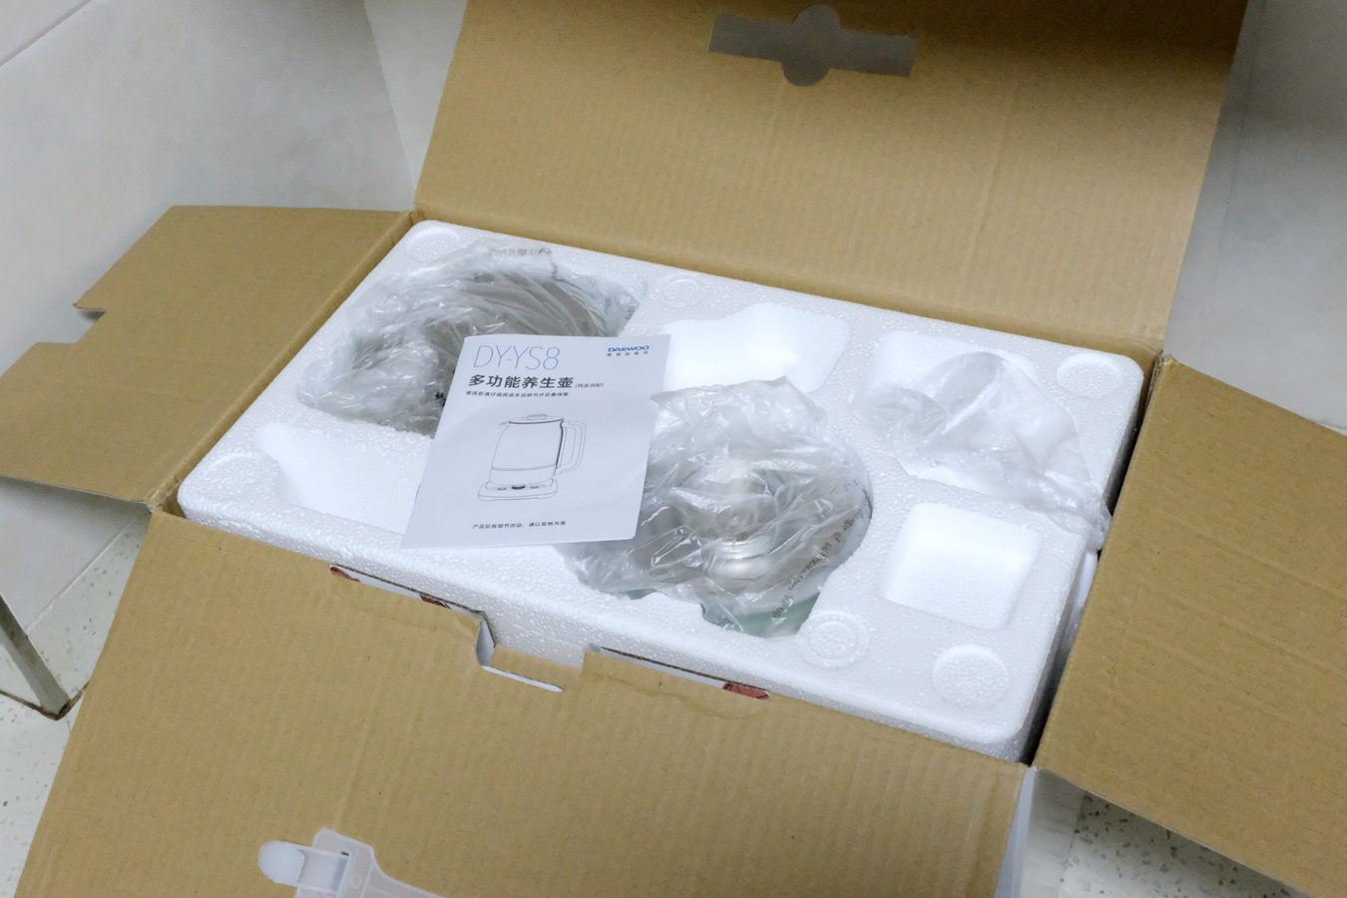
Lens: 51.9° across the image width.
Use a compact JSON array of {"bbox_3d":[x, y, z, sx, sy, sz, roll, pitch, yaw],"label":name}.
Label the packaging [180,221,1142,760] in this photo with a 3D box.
[{"bbox_3d":[-0.005,0.041,0.915,0.540,0.150,0.302,14,50,22],"label":"packaging"}]

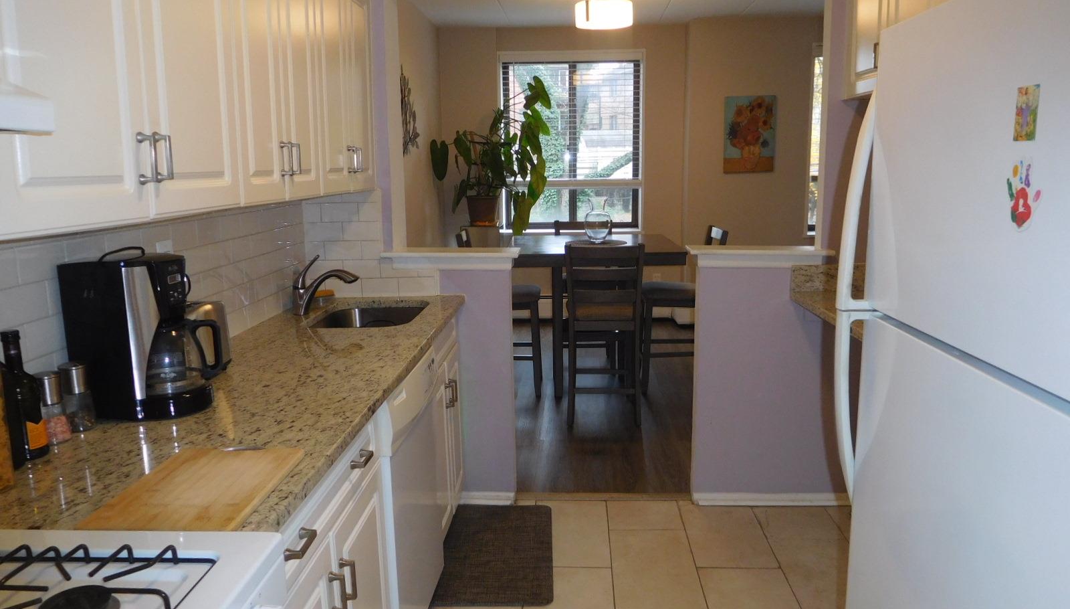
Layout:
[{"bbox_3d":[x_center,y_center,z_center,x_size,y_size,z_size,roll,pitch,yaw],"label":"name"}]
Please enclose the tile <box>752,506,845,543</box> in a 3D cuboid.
[{"bbox_3d":[1.066,0.891,3.144,0.303,0.010,0.300,0,10,3],"label":"tile"}]

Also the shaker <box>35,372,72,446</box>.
[{"bbox_3d":[-0.957,0.203,1.544,0.056,0.140,0.056,0,10,3],"label":"shaker"}]

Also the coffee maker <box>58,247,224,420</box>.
[{"bbox_3d":[-0.844,0.063,1.739,0.305,0.345,0.210,1,10,10],"label":"coffee maker"}]

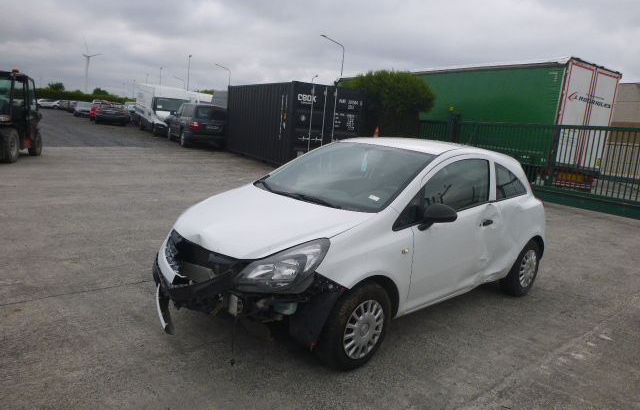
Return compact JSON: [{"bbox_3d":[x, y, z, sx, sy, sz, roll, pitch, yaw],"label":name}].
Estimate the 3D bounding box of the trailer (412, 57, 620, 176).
[{"bbox_3d":[4.856,-3.489,19.858,2.550,4.030,13.600,0,12,-28],"label":"trailer"}]

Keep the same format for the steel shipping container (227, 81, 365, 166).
[{"bbox_3d":[-1.232,-2.879,16.592,2.438,2.591,6.058,0,12,-29],"label":"steel shipping container"}]

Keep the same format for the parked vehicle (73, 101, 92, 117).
[{"bbox_3d":[-20.310,-8.241,39.939,1.780,1.480,4.300,-2,13,-34],"label":"parked vehicle"}]

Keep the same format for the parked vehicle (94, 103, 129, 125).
[{"bbox_3d":[-14.711,-6.374,32.262,1.820,1.450,4.400,0,12,-28],"label":"parked vehicle"}]

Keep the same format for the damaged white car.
[{"bbox_3d":[0.600,0.127,4.232,3.950,1.490,1.750,-4,14,-43],"label":"damaged white car"}]

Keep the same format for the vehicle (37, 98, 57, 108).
[{"bbox_3d":[-36.741,-13.721,62.800,4.300,1.460,1.780,8,11,12],"label":"vehicle"}]

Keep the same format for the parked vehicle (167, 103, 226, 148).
[{"bbox_3d":[-5.504,-3.575,20.623,1.840,1.700,4.500,0,12,-28],"label":"parked vehicle"}]

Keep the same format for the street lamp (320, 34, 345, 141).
[{"bbox_3d":[0.728,-9.059,36.244,2.150,8.000,0.250,0,12,-28],"label":"street lamp"}]

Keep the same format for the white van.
[{"bbox_3d":[-9.181,-5.586,27.403,2.060,2.600,5.900,-1,12,-32],"label":"white van"}]

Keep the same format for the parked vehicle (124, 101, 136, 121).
[{"bbox_3d":[-16.509,-7.993,40.265,1.800,1.600,4.300,0,12,-29],"label":"parked vehicle"}]

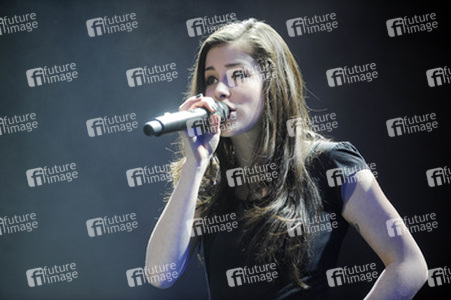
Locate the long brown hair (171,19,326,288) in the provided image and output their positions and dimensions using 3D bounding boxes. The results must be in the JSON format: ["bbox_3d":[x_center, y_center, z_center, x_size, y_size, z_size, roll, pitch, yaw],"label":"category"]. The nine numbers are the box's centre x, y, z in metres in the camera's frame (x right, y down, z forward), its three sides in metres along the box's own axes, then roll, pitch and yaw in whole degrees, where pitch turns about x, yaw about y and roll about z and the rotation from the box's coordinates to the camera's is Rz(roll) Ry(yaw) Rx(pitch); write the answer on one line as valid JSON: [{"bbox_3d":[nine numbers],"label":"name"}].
[{"bbox_3d":[0.044,0.007,5.000,0.250,0.520,0.250,-3,-6,34],"label":"long brown hair"}]

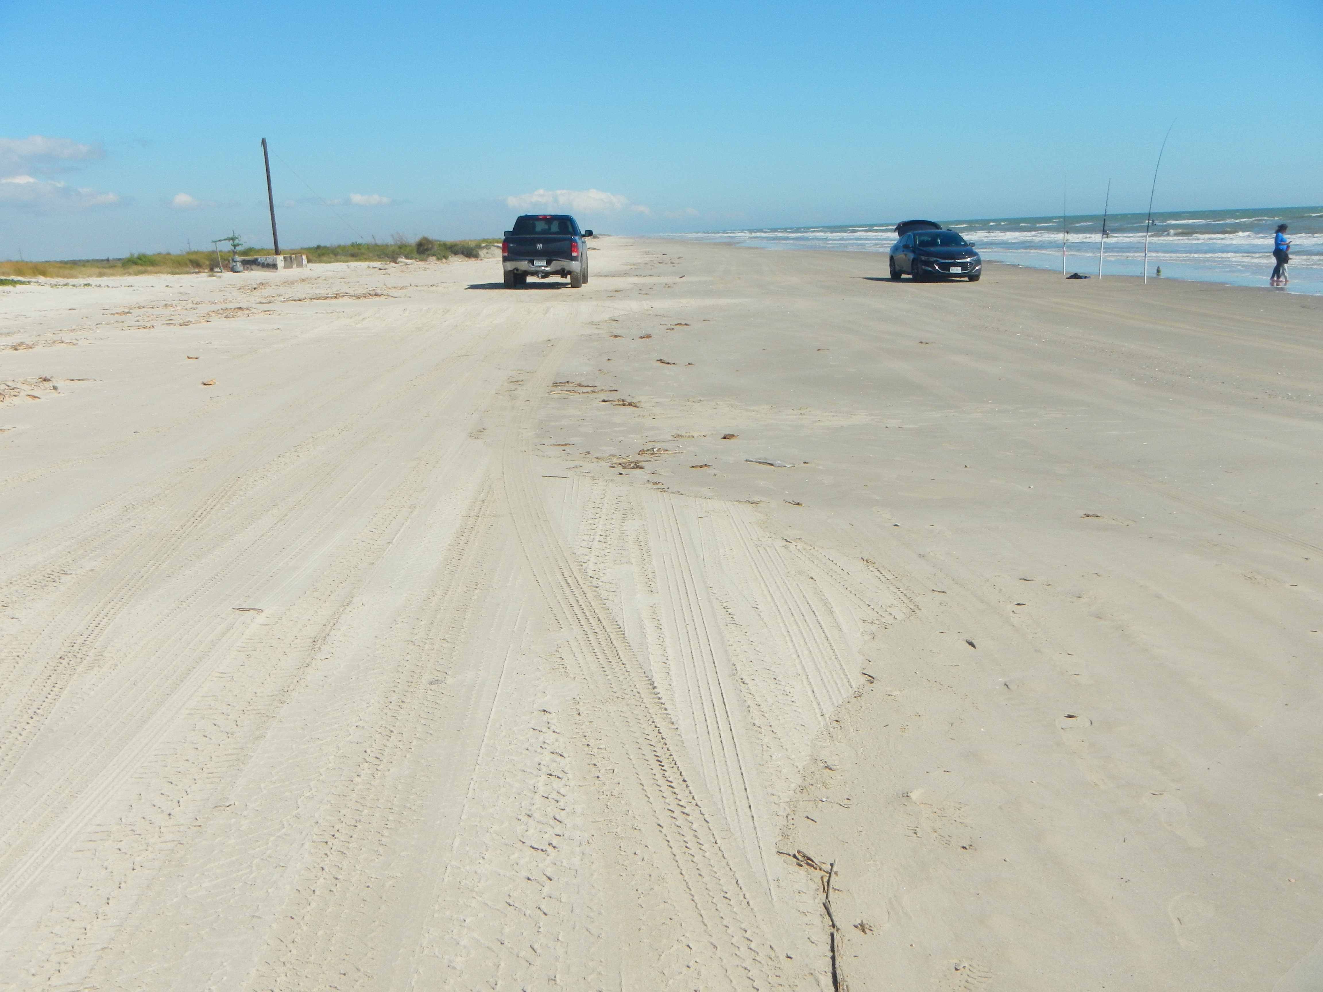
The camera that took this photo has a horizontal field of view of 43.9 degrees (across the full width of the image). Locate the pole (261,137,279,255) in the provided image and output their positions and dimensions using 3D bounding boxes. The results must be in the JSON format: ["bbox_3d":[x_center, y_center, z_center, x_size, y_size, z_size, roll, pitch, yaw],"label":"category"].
[{"bbox_3d":[-18.228,-13.703,76.683,0.250,5.810,0.250,-4,9,0],"label":"pole"}]

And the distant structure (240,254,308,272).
[{"bbox_3d":[-17.828,-10.671,75.351,2.900,0.750,2.200,-2,9,0],"label":"distant structure"}]

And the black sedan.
[{"bbox_3d":[7.835,-6.999,47.340,1.900,1.580,4.930,-3,9,-4],"label":"black sedan"}]

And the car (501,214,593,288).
[{"bbox_3d":[-3.091,-6.638,44.492,2.100,1.940,5.800,-2,9,0],"label":"car"}]

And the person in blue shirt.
[{"bbox_3d":[17.634,-6.923,46.807,0.560,1.610,0.480,0,9,15],"label":"person in blue shirt"}]

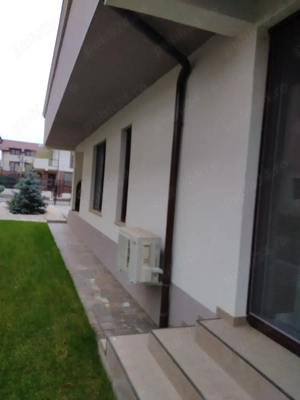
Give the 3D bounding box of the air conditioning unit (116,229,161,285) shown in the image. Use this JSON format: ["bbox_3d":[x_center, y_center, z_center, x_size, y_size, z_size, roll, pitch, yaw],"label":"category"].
[{"bbox_3d":[-0.174,0.707,3.922,0.280,0.550,0.790,3,2,-25],"label":"air conditioning unit"}]

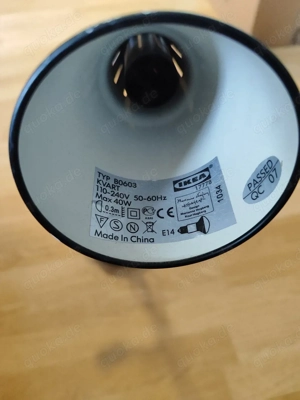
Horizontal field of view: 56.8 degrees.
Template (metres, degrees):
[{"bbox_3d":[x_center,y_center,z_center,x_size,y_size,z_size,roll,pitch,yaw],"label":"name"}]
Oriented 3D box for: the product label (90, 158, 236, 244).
[{"bbox_3d":[0.004,0.001,0.137,0.065,0.017,0.038,-6,62,1],"label":"product label"}]

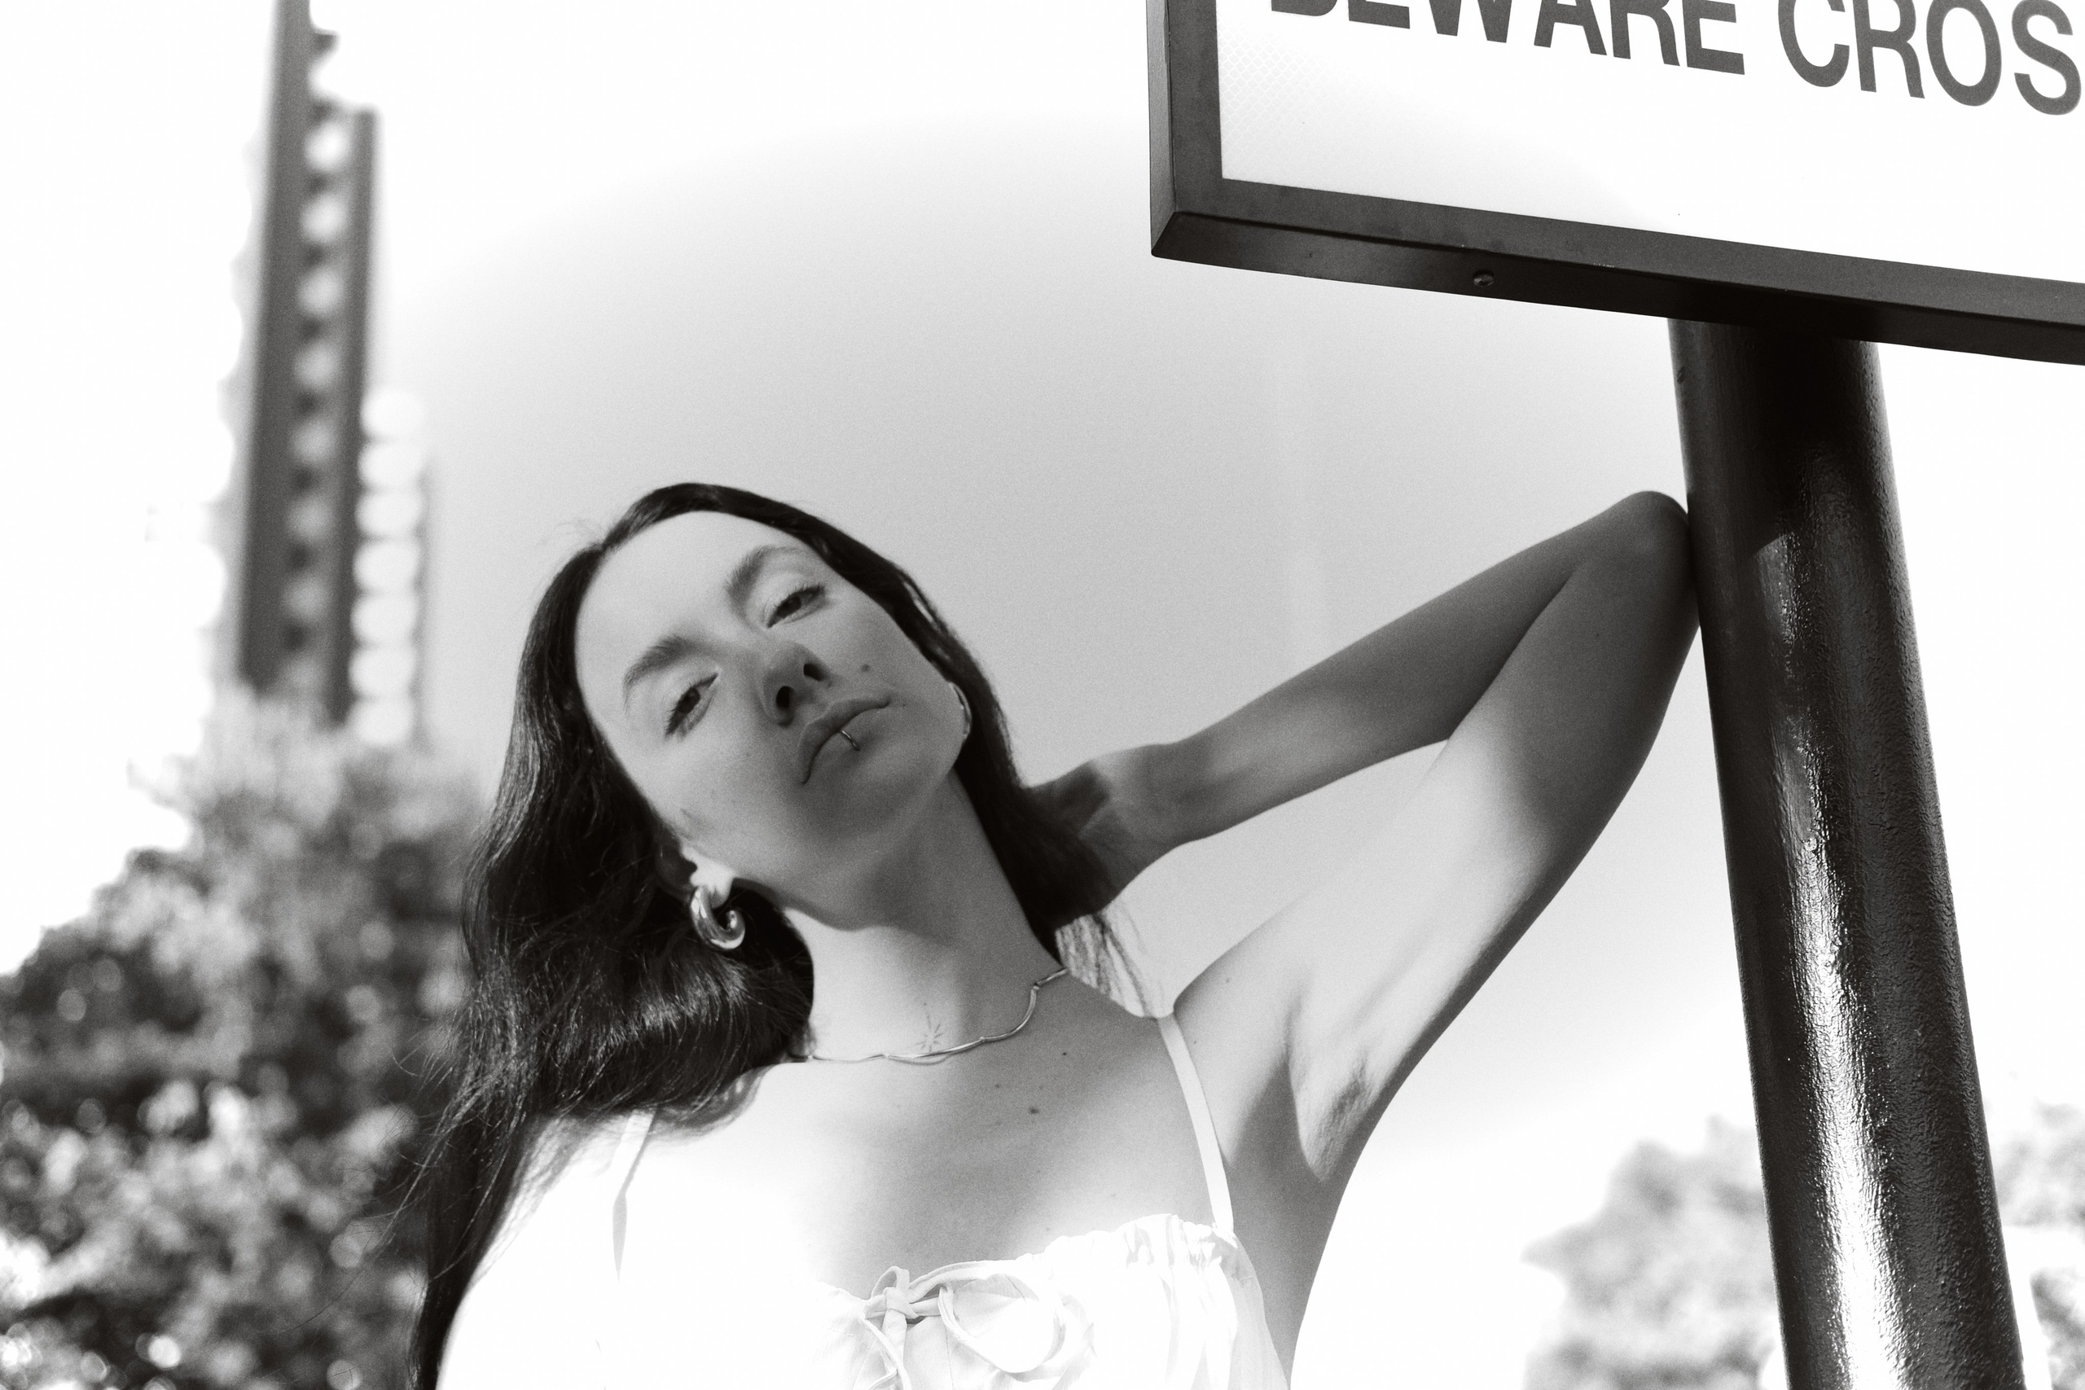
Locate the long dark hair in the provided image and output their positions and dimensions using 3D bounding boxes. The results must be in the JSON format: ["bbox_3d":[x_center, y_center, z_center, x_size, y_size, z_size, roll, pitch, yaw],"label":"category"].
[{"bbox_3d":[-0.121,0.109,1.380,0.320,0.400,0.250,-1,-21,-2],"label":"long dark hair"}]

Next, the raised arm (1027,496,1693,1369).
[{"bbox_3d":[0.147,0.100,1.375,0.295,0.370,0.180,-2,-21,-1],"label":"raised arm"}]

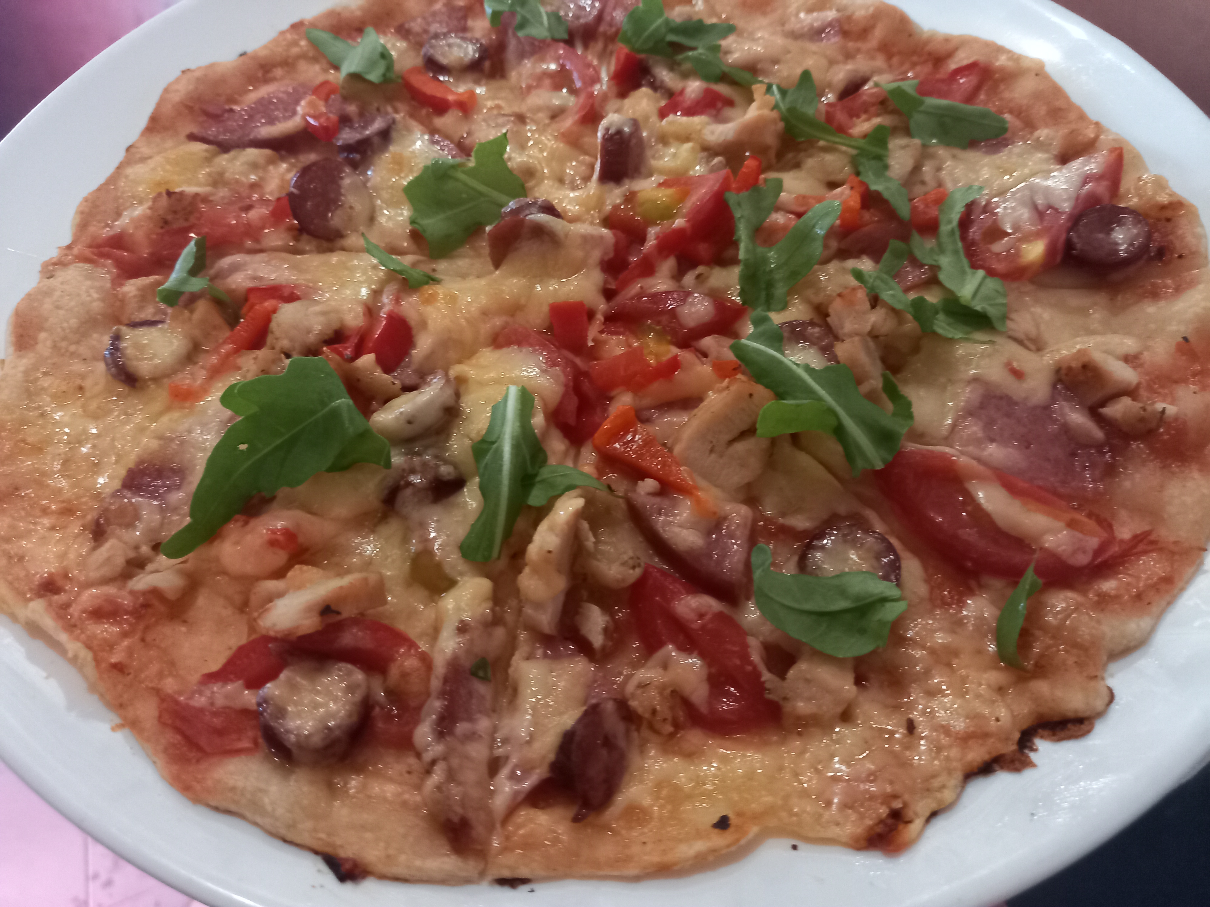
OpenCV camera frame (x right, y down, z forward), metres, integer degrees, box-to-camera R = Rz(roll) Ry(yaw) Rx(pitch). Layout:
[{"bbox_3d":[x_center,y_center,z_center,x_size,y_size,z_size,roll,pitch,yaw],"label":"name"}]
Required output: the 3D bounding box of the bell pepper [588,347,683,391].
[{"bbox_3d":[0.007,-0.018,0.189,0.019,0.004,0.007,-16,57,-9],"label":"bell pepper"}]

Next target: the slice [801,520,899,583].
[{"bbox_3d":[0.045,0.022,0.163,0.018,0.006,0.018,-1,56,1],"label":"slice"}]

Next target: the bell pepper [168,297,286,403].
[{"bbox_3d":[-0.087,-0.024,0.201,0.007,0.008,0.026,30,62,20],"label":"bell pepper"}]

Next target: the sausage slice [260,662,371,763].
[{"bbox_3d":[-0.050,0.044,0.150,0.017,0.008,0.017,7,51,-9],"label":"sausage slice"}]

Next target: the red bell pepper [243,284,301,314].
[{"bbox_3d":[-0.080,-0.037,0.212,0.013,0.006,0.006,1,56,2],"label":"red bell pepper"}]

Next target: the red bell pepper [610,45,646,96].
[{"bbox_3d":[0.007,-0.114,0.259,0.010,0.010,0.012,0,56,1],"label":"red bell pepper"}]

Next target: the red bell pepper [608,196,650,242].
[{"bbox_3d":[0.006,-0.058,0.216,0.010,0.007,0.010,-1,66,1],"label":"red bell pepper"}]

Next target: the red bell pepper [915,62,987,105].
[{"bbox_3d":[0.098,-0.104,0.246,0.019,0.007,0.012,-21,67,-8],"label":"red bell pepper"}]

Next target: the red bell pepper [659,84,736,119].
[{"bbox_3d":[0.025,-0.098,0.243,0.021,0.006,0.011,-5,56,-2],"label":"red bell pepper"}]

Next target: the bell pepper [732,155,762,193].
[{"bbox_3d":[0.036,-0.070,0.222,0.005,0.012,0.005,25,19,-9],"label":"bell pepper"}]

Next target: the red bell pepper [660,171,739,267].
[{"bbox_3d":[0.023,-0.058,0.214,0.013,0.011,0.021,23,59,16],"label":"red bell pepper"}]

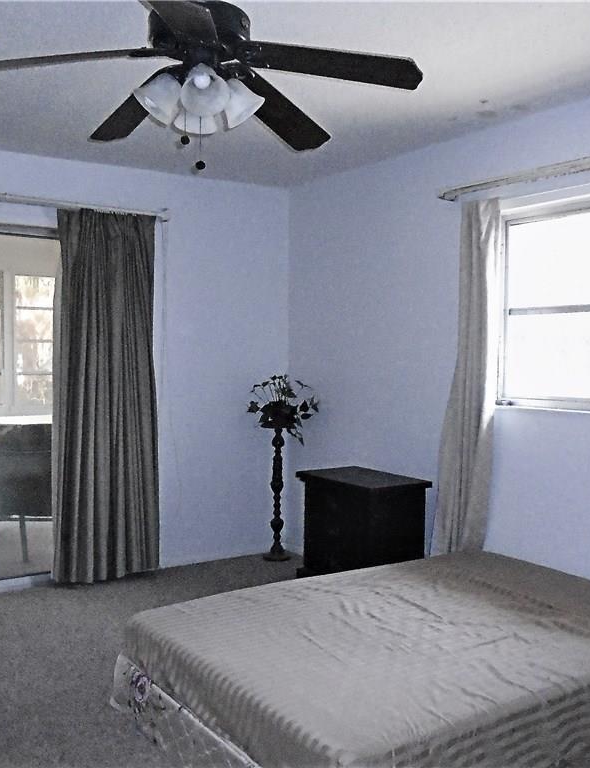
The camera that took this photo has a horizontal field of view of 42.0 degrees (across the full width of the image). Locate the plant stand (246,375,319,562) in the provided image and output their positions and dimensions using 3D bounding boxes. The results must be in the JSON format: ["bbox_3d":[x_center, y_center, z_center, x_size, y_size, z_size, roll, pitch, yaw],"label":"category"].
[{"bbox_3d":[-0.089,0.543,5.061,0.430,1.206,0.430,0,2,0],"label":"plant stand"}]

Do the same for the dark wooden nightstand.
[{"bbox_3d":[0.368,0.845,4.238,0.399,0.674,0.650,-1,3,-36],"label":"dark wooden nightstand"}]

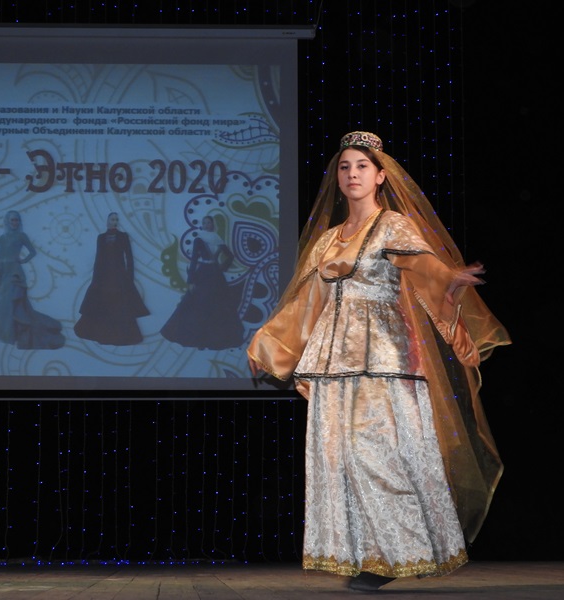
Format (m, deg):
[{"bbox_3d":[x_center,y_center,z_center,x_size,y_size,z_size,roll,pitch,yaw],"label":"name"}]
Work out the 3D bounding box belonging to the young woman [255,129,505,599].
[{"bbox_3d":[0.378,0.135,6.820,0.800,1.480,0.520,-3,-7,25],"label":"young woman"}]

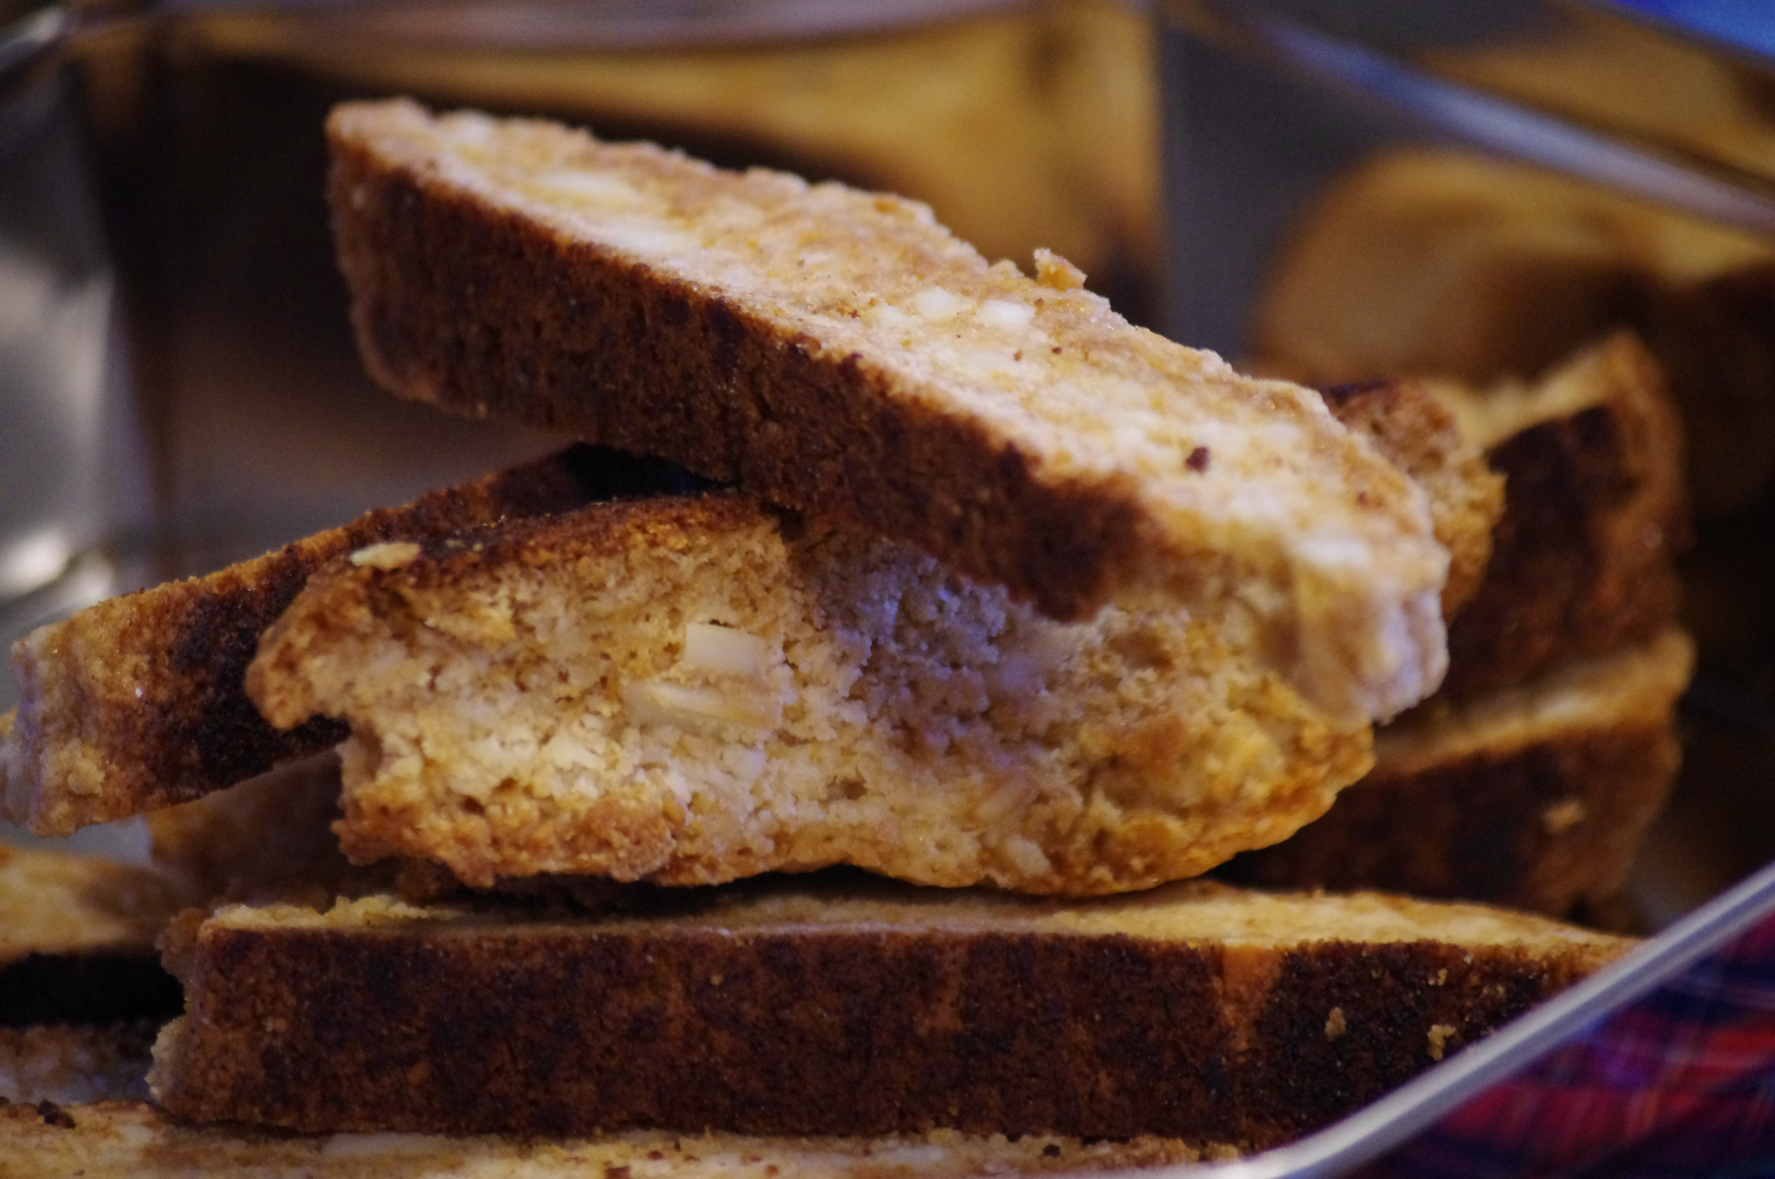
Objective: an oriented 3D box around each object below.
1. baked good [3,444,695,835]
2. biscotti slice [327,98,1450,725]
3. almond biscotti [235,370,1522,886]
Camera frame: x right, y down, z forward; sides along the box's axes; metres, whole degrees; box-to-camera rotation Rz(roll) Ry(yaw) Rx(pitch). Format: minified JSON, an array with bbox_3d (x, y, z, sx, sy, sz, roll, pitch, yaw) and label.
[{"bbox_3d":[-0.035,0.001,0.842,0.088,0.016,0.030,-19,5,-37],"label":"baked good"},{"bbox_3d":[0.000,-0.015,0.818,0.088,0.016,0.028,23,27,31],"label":"biscotti slice"},{"bbox_3d":[-0.001,0.004,0.820,0.092,0.030,0.016,-7,12,-15],"label":"almond biscotti"}]

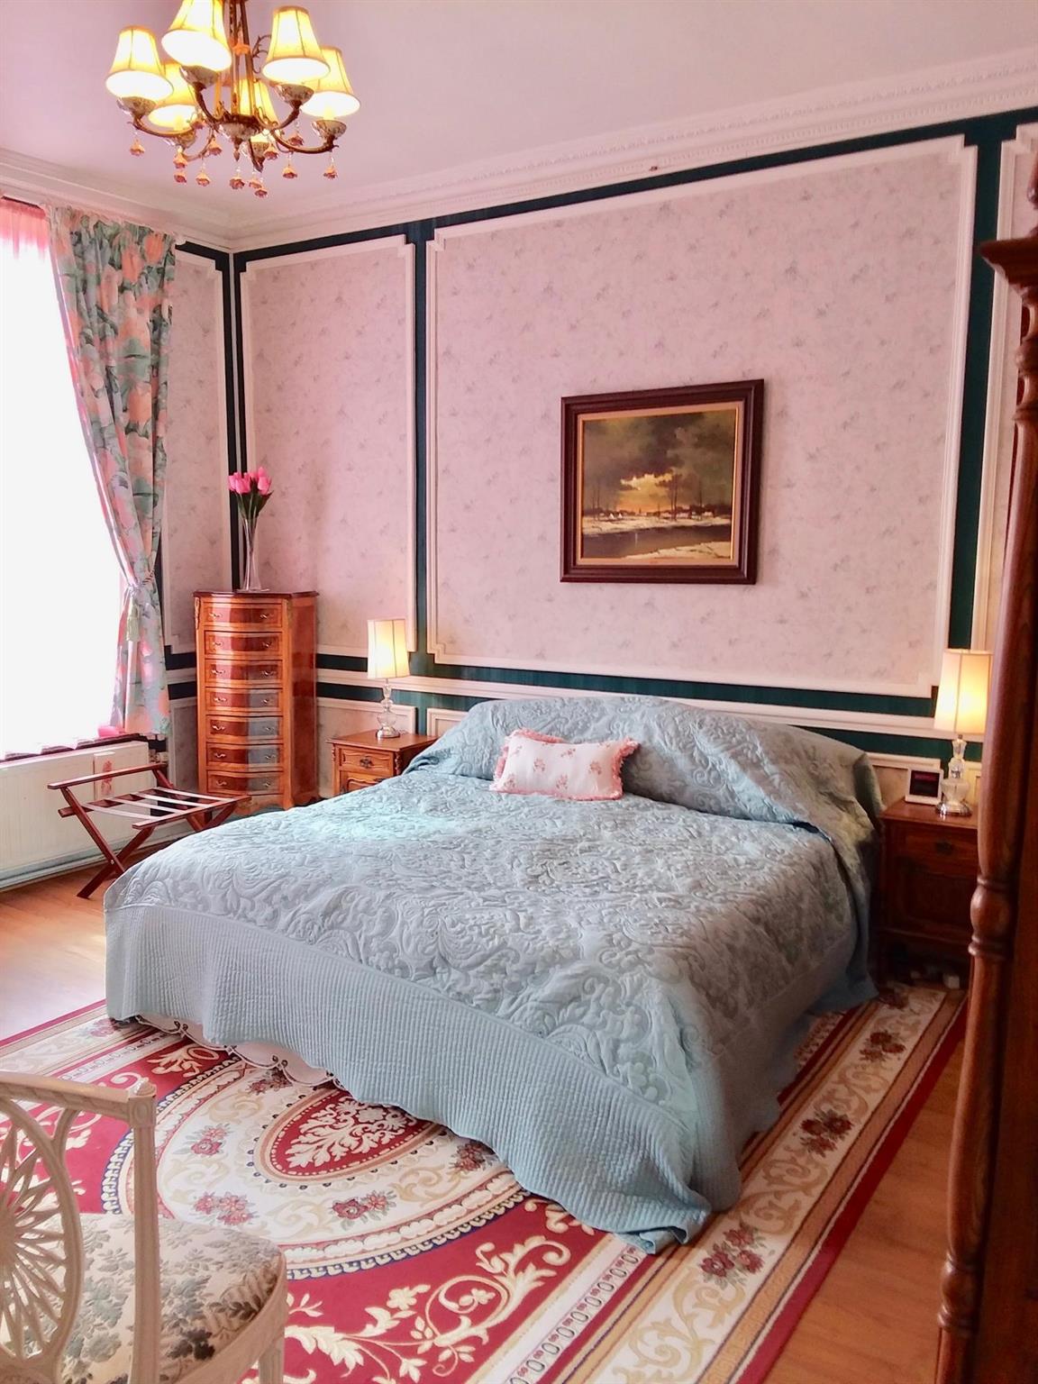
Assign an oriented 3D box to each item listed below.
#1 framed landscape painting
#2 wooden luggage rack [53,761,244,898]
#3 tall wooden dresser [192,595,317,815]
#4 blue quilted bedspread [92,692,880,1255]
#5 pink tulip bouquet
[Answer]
[{"bbox_3d":[0.558,-0.847,4.462,0.885,0.790,0.050,5,9,31],"label":"framed landscape painting"},{"bbox_3d":[-1.589,0.632,4.696,0.570,0.500,0.640,5,9,31],"label":"wooden luggage rack"},{"bbox_3d":[-1.288,0.149,5.398,0.490,1.278,0.355,2,8,10],"label":"tall wooden dresser"},{"bbox_3d":[0.050,0.572,3.668,2.030,0.910,2.080,5,9,31],"label":"blue quilted bedspread"},{"bbox_3d":[-1.315,-0.792,5.296,0.190,0.605,0.165,2,8,10],"label":"pink tulip bouquet"}]

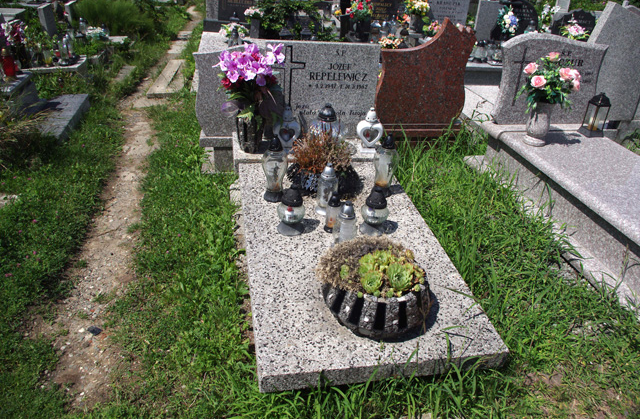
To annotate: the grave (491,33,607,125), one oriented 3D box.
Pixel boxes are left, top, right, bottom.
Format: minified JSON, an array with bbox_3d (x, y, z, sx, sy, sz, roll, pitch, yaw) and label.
[{"bbox_3d":[1.565,-0.893,3.353,0.790,0.560,0.120,-3,30,-15],"label":"grave"}]

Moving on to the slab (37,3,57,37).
[{"bbox_3d":[-3.452,-2.350,6.117,0.070,0.460,0.460,-3,31,-14],"label":"slab"}]

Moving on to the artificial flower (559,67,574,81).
[{"bbox_3d":[1.471,-0.805,2.860,0.090,0.080,0.090,-2,31,-12],"label":"artificial flower"}]

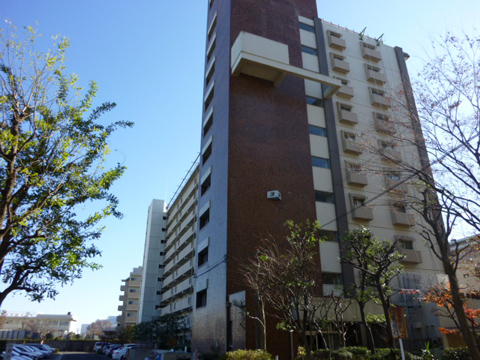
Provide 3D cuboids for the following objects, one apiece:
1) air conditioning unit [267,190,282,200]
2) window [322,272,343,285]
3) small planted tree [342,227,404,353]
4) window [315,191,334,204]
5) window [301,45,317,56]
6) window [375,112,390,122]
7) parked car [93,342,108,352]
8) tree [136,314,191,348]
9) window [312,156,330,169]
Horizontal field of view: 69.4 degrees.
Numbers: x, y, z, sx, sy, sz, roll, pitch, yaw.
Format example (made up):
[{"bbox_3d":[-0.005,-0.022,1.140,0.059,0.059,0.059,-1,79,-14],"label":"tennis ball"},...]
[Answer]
[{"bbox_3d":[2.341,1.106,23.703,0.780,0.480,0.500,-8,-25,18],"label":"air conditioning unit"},{"bbox_3d":[6.201,6.595,23.132,1.600,0.730,0.150,9,-26,-20],"label":"window"},{"bbox_3d":[5.020,4.375,12.941,2.400,5.400,2.200,-8,-25,18],"label":"small planted tree"},{"bbox_3d":[6.252,1.291,25.501,1.640,0.840,0.150,9,-26,-20],"label":"window"},{"bbox_3d":[6.293,-11.664,31.252,1.580,0.760,0.150,9,-26,-20],"label":"window"},{"bbox_3d":[13.037,-5.520,31.492,1.470,0.950,0.150,9,-26,-20],"label":"window"},{"bbox_3d":[-20.624,26.363,54.587,4.400,1.600,1.700,15,-28,-31],"label":"parked car"},{"bbox_3d":[-9.030,17.811,40.327,5.000,4.050,6.000,9,-26,-20],"label":"tree"},{"bbox_3d":[6.248,-1.341,26.664,1.600,0.850,0.150,9,-26,-20],"label":"window"}]

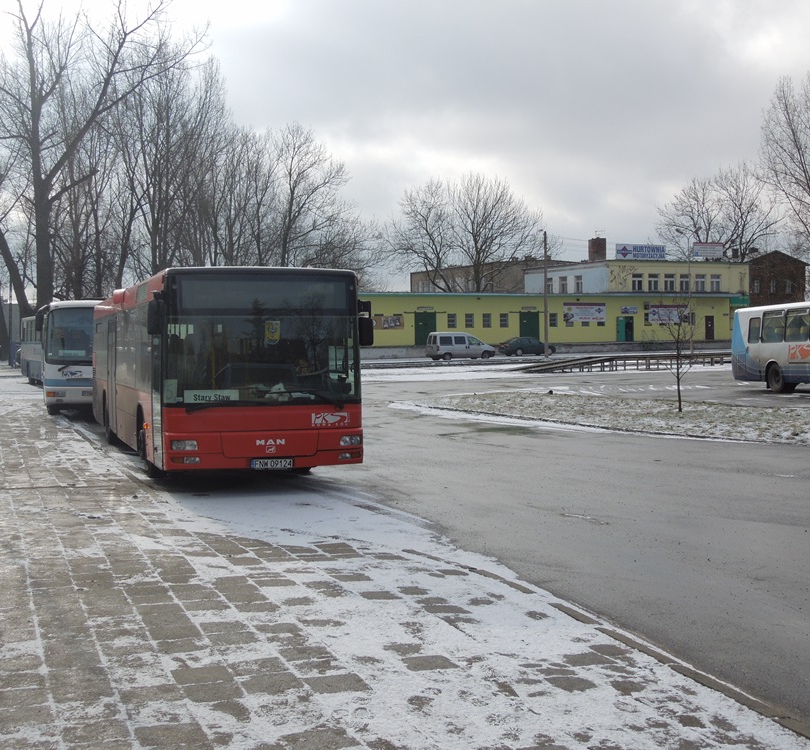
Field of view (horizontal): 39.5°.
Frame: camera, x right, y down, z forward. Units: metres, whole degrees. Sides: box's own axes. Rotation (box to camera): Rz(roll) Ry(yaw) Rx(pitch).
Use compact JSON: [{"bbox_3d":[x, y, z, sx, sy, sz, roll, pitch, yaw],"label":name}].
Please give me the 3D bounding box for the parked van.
[{"bbox_3d":[3.821,-1.934,76.200,4.440,1.900,1.820,-1,2,-22],"label":"parked van"}]

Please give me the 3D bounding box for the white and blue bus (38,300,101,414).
[{"bbox_3d":[-9.908,-0.516,34.910,2.500,3.150,10.800,-1,1,-18],"label":"white and blue bus"}]

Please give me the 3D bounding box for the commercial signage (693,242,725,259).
[{"bbox_3d":[27.362,-11.217,101.500,3.300,1.380,0.200,-1,2,-24],"label":"commercial signage"}]

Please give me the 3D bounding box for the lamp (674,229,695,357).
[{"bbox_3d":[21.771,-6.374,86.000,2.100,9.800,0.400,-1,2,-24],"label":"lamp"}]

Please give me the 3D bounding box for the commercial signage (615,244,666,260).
[{"bbox_3d":[20.592,-10.689,98.300,5.200,1.300,0.200,-1,2,-24],"label":"commercial signage"}]

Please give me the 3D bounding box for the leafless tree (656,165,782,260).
[{"bbox_3d":[33.949,-12.832,122.000,13.000,20.500,11.000,-1,2,-24],"label":"leafless tree"}]

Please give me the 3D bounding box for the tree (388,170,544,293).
[{"bbox_3d":[5.608,-10.641,108.000,14.500,17.300,12.000,-1,2,-24],"label":"tree"}]

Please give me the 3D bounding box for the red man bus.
[{"bbox_3d":[-3.665,-0.032,19.349,2.500,2.820,11.900,-1,1,-20],"label":"red man bus"}]

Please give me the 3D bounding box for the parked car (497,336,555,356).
[{"bbox_3d":[9.538,-2.167,87.500,4.450,1.420,1.720,-1,2,-23],"label":"parked car"}]

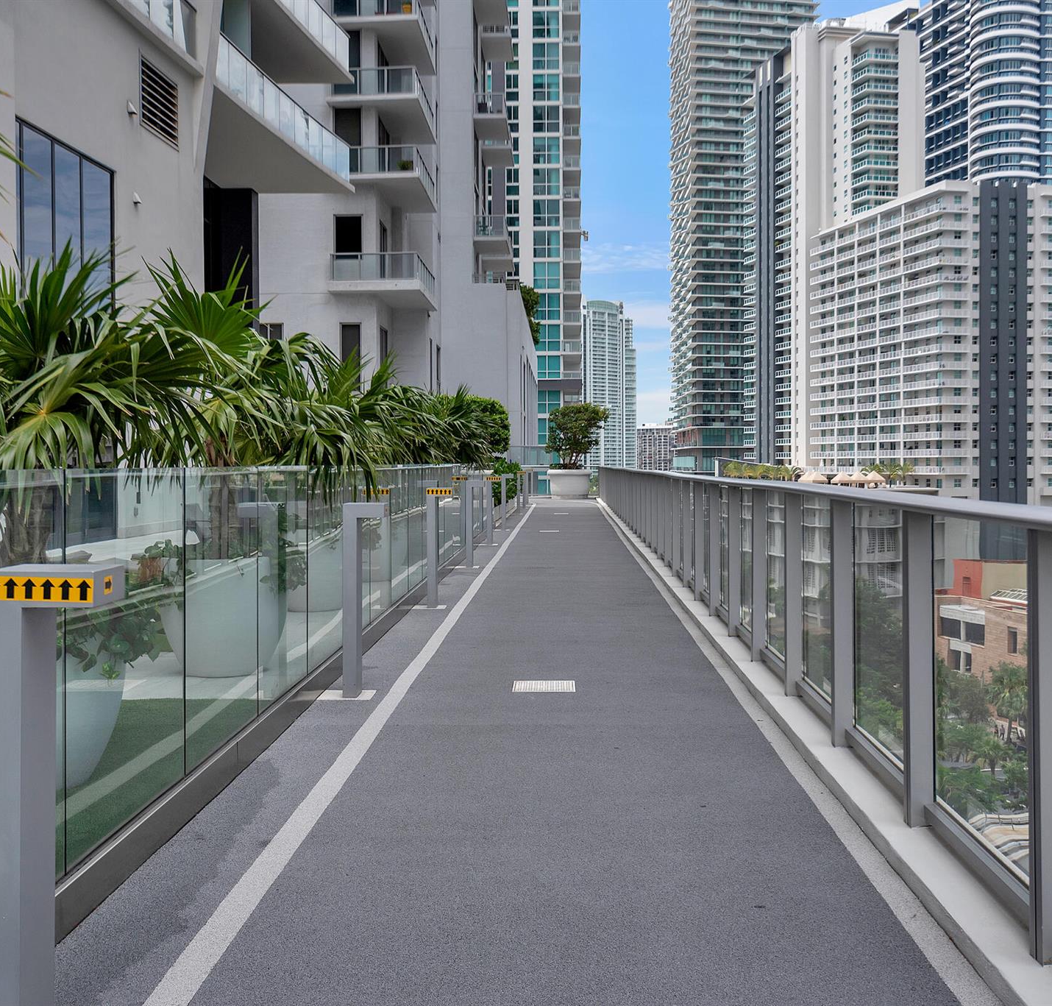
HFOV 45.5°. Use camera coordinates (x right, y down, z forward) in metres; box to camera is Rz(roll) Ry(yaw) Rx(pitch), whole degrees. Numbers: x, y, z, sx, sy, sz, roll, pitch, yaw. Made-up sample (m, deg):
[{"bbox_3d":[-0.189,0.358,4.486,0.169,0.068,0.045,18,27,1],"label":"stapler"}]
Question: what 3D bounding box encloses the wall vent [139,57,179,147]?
[{"bbox_3d":[-6.657,-7.266,22.800,0.120,1.220,1.850,0,1,5],"label":"wall vent"}]

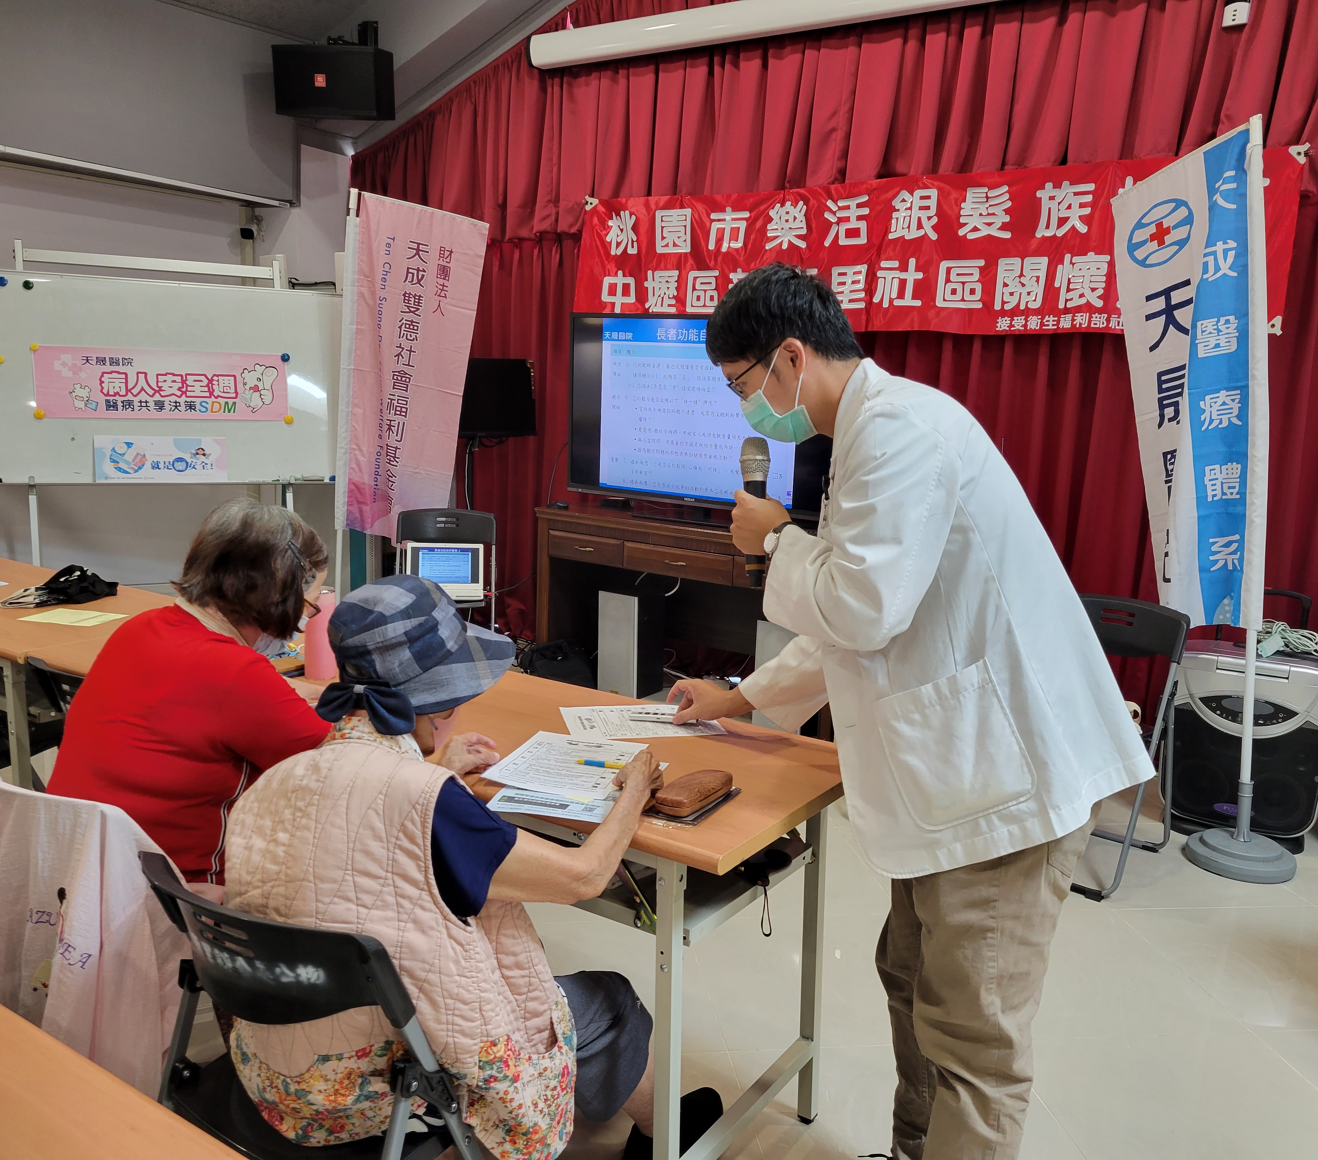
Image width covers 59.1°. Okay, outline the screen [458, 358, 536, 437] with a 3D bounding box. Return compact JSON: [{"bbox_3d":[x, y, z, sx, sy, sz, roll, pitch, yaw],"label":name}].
[{"bbox_3d":[-0.920,-0.914,5.800,0.600,0.370,0.070,1,9,-3],"label":"screen"}]

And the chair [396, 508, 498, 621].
[{"bbox_3d":[-0.959,0.126,5.163,0.460,0.790,0.520,1,9,-6],"label":"chair"}]

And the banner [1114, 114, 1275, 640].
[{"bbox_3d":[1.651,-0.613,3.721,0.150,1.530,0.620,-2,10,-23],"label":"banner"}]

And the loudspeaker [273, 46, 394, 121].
[{"bbox_3d":[-1.623,-2.465,5.769,0.500,0.305,0.360,1,20,-3],"label":"loudspeaker"}]

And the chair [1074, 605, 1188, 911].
[{"bbox_3d":[1.254,0.460,3.556,0.460,0.790,0.560,10,12,39],"label":"chair"}]

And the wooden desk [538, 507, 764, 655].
[{"bbox_3d":[0.234,0.147,5.181,1.680,0.820,0.550,9,12,39],"label":"wooden desk"}]

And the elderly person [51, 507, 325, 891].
[{"bbox_3d":[-0.741,0.427,2.124,0.500,1.180,0.680,8,11,34],"label":"elderly person"}]

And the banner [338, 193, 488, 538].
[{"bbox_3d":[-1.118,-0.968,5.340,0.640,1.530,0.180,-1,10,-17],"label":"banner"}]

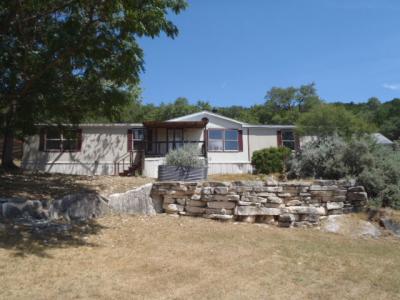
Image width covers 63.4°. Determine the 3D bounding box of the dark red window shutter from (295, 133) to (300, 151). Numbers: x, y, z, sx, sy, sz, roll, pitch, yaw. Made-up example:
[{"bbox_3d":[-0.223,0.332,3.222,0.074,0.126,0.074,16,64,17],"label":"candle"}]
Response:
[{"bbox_3d":[6.209,-0.529,20.600,0.300,1.330,0.050,0,-4,-5],"label":"dark red window shutter"}]

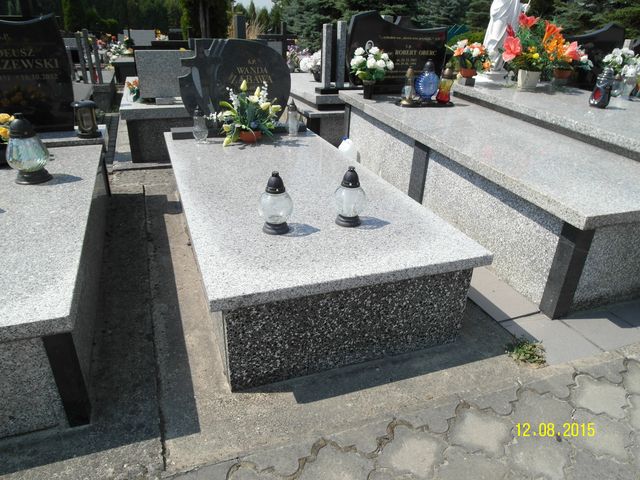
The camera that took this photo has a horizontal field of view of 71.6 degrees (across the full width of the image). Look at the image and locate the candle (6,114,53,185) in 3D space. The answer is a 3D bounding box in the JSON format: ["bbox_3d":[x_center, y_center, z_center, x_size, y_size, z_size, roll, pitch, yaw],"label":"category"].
[{"bbox_3d":[-1.387,-0.442,2.103,0.200,0.309,0.200,-7,28,-20],"label":"candle"}]

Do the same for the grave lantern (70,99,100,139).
[{"bbox_3d":[-1.440,-0.745,2.725,0.154,0.214,0.143,-8,28,-19],"label":"grave lantern"}]

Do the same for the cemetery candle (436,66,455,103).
[{"bbox_3d":[1.003,-1.232,3.527,0.116,0.268,0.116,-8,28,-19],"label":"cemetery candle"}]

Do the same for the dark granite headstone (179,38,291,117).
[{"bbox_3d":[-0.585,-1.097,3.128,0.803,0.594,0.121,-8,28,-19],"label":"dark granite headstone"}]

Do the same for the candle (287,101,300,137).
[{"bbox_3d":[-0.195,-0.912,3.312,0.085,0.257,0.085,-7,28,-20],"label":"candle"}]

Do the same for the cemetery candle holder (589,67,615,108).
[{"bbox_3d":[2.283,-1.225,3.560,0.140,0.299,0.150,-17,33,-35],"label":"cemetery candle holder"}]

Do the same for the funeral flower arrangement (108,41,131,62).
[{"bbox_3d":[-3.927,-3.692,8.690,0.407,0.374,0.352,-8,28,-19],"label":"funeral flower arrangement"}]

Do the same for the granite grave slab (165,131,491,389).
[{"bbox_3d":[-0.224,-0.179,2.561,1.100,0.383,2.233,-7,28,-20],"label":"granite grave slab"}]

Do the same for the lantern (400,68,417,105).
[{"bbox_3d":[0.785,-1.365,3.920,0.125,0.306,0.125,-7,28,-20],"label":"lantern"}]

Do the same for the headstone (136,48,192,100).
[{"bbox_3d":[-1.162,-1.411,3.795,0.731,0.375,0.085,-7,25,-20],"label":"headstone"}]

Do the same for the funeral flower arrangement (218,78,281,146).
[{"bbox_3d":[-0.469,-0.872,3.014,0.418,0.418,0.319,-8,28,-19],"label":"funeral flower arrangement"}]

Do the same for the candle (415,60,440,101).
[{"bbox_3d":[1.012,-1.489,4.140,0.220,0.354,0.200,-7,28,-20],"label":"candle"}]

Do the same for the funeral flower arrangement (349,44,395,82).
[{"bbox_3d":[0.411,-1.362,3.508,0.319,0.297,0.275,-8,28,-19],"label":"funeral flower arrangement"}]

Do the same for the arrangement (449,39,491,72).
[{"bbox_3d":[1.269,-1.564,3.776,0.319,0.286,0.275,-8,28,-19],"label":"arrangement"}]

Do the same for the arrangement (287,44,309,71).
[{"bbox_3d":[-0.315,-2.578,6.291,0.340,0.342,0.320,-7,28,-20],"label":"arrangement"}]

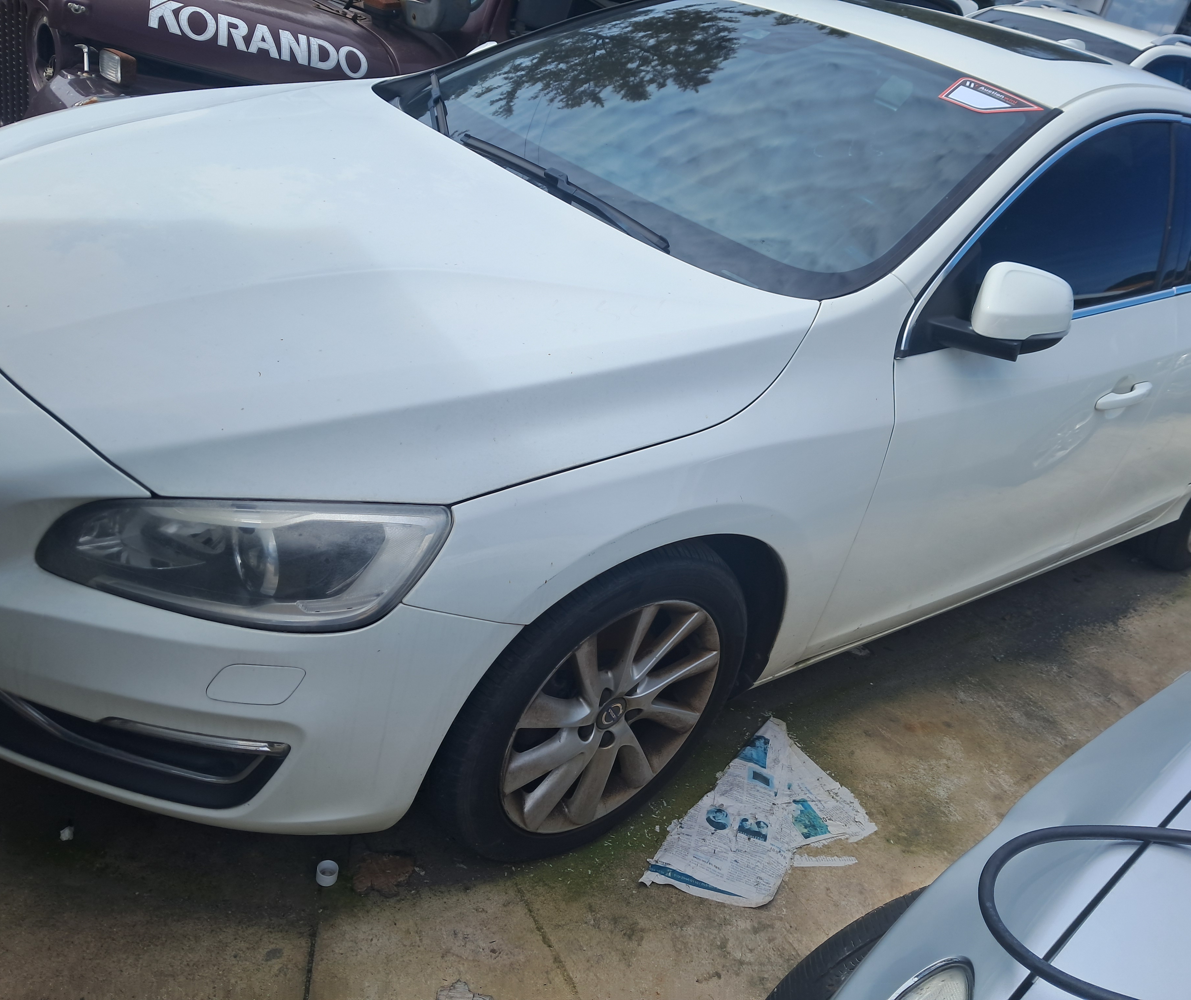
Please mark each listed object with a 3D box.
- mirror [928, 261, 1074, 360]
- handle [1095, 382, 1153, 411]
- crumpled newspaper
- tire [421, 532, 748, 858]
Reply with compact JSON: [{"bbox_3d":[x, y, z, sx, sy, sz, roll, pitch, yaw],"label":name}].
[{"bbox_3d":[0.745,-0.337,1.866,0.165,0.175,0.210,-11,35,-39],"label":"mirror"},{"bbox_3d":[1.229,-0.241,2.418,0.258,0.042,0.050,-15,38,-37],"label":"handle"},{"bbox_3d":[0.362,0.636,2.051,0.325,0.030,0.645,27,29,25],"label":"crumpled newspaper"},{"bbox_3d":[-0.025,0.323,1.815,0.645,0.640,0.230,-11,35,-39],"label":"tire"}]

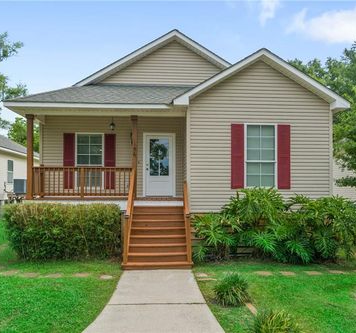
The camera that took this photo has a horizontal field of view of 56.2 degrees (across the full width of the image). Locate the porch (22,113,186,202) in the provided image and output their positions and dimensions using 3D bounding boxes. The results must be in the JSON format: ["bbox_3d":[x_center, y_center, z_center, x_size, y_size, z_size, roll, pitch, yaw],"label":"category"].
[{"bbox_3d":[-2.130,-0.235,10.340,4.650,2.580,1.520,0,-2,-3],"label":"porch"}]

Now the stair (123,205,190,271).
[{"bbox_3d":[-0.520,1.730,8.670,1.630,1.380,2.080,0,-2,-3],"label":"stair"}]

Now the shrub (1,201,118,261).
[{"bbox_3d":[-3.000,1.690,8.980,2.820,1.420,1.000,0,-2,-3],"label":"shrub"}]

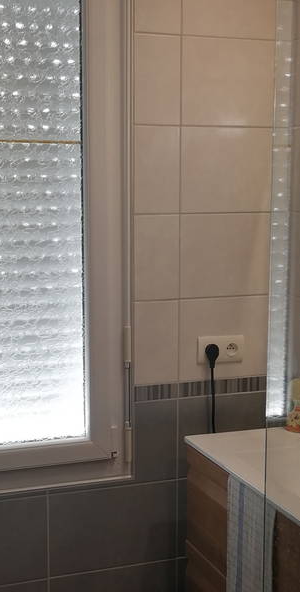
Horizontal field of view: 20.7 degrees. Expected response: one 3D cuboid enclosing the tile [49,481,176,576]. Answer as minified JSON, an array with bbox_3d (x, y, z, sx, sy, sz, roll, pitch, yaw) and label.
[{"bbox_3d":[-0.106,0.690,2.452,0.400,0.253,0.010,-3,8,-20],"label":"tile"}]

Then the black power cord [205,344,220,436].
[{"bbox_3d":[0.186,0.279,2.470,0.042,0.275,0.045,-3,8,-20],"label":"black power cord"}]

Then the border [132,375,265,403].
[{"bbox_3d":[0.172,0.282,2.501,0.470,0.048,0.010,-3,8,-20],"label":"border"}]

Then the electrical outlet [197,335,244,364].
[{"bbox_3d":[0.213,0.160,2.486,0.148,0.081,0.015,-3,8,-20],"label":"electrical outlet"}]

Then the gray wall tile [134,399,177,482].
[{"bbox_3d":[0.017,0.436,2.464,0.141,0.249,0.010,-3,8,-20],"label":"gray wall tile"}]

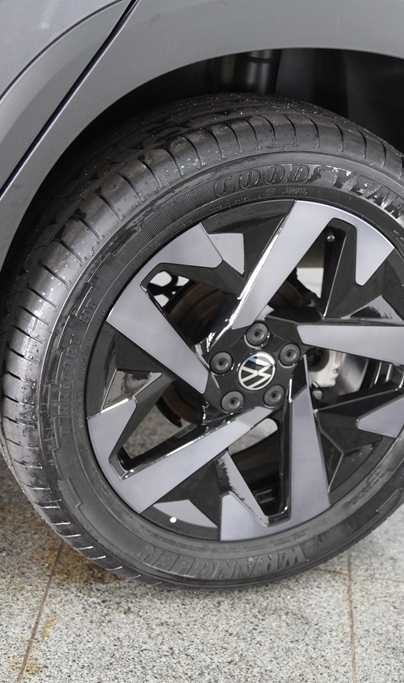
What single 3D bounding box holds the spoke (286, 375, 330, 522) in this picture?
[{"bbox_3d":[0.141,0.141,1.925,0.067,0.212,0.038,-8,25,-20],"label":"spoke"}]

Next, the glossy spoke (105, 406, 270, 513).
[{"bbox_3d":[-0.011,0.143,1.863,0.226,0.087,0.040,-28,30,-10],"label":"glossy spoke"}]

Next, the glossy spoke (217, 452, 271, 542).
[{"bbox_3d":[0.050,0.207,1.917,0.073,0.149,0.042,-19,28,-15],"label":"glossy spoke"}]

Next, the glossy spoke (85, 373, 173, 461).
[{"bbox_3d":[-0.093,0.092,1.809,0.082,0.131,0.045,20,13,-29],"label":"glossy spoke"}]

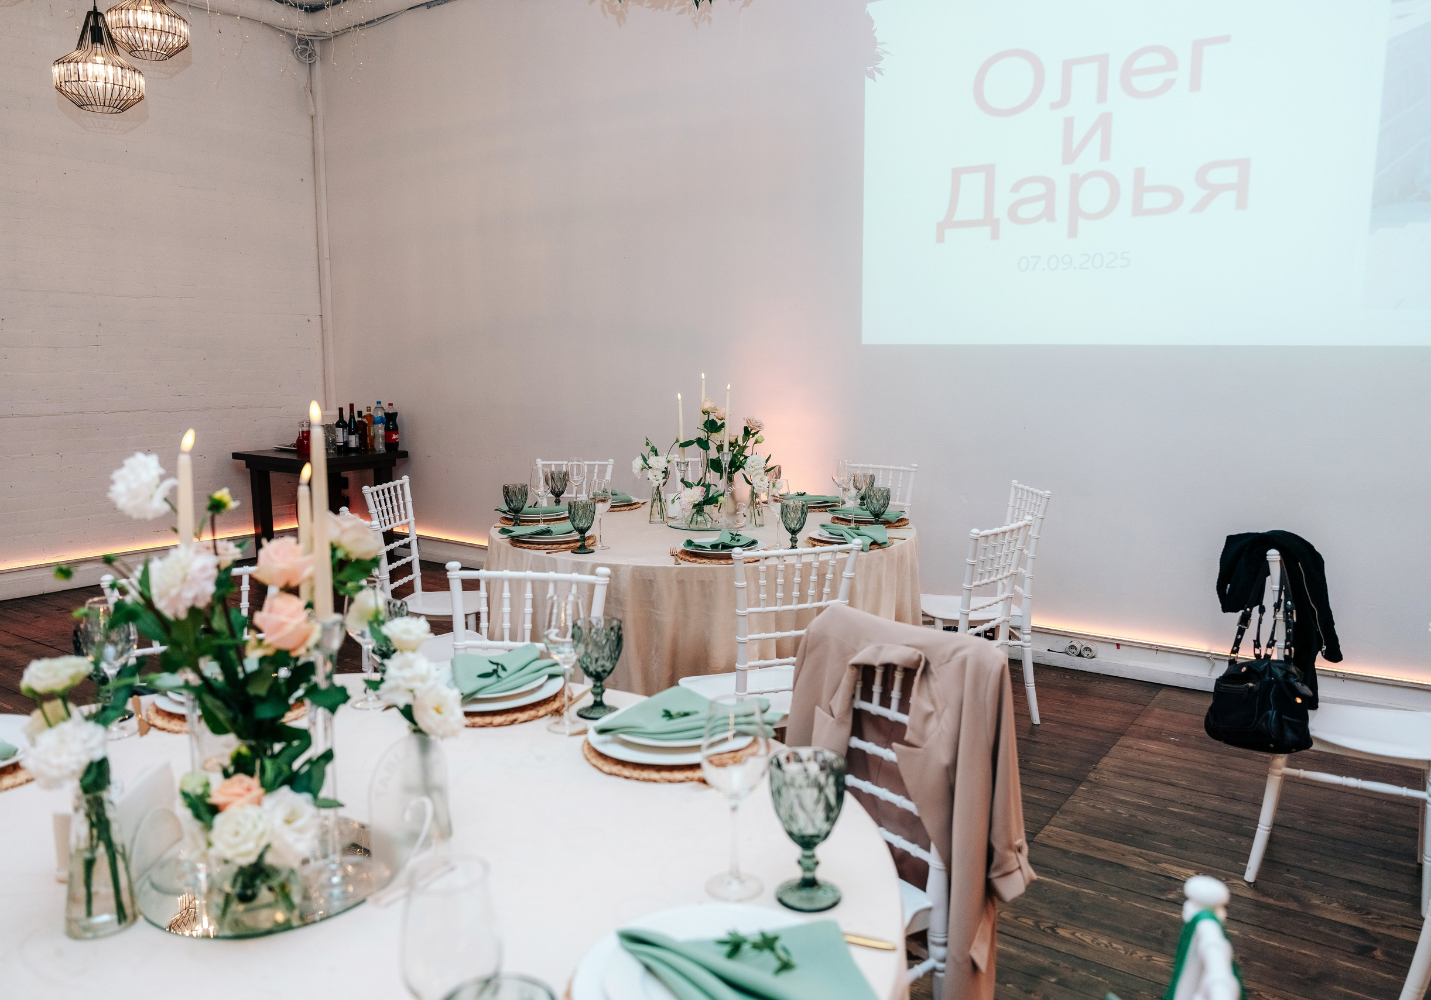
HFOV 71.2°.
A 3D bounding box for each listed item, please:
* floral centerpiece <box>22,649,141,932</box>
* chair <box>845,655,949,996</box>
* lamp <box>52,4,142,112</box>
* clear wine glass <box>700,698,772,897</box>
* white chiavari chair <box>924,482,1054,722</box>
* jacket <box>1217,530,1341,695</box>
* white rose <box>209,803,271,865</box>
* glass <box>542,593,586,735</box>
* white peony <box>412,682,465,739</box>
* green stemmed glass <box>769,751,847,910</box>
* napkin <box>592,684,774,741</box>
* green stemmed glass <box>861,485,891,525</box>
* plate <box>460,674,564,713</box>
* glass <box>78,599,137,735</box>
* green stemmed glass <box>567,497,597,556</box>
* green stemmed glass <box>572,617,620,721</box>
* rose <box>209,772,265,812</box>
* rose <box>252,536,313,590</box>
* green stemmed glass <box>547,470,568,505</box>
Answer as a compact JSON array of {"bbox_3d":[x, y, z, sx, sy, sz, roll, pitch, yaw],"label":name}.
[{"bbox_3d":[-0.733,0.339,1.164,0.118,0.310,0.110,-5,10,-33],"label":"floral centerpiece"},{"bbox_3d":[0.156,0.696,1.775,0.450,0.920,0.400,-6,11,-38],"label":"chair"},{"bbox_3d":[-2.218,-1.588,3.602,0.290,0.350,0.290,1,8,0],"label":"lamp"},{"bbox_3d":[0.025,0.361,1.221,0.084,0.242,0.084,1,8,0],"label":"clear wine glass"},{"bbox_3d":[1.050,0.396,4.020,0.440,0.920,0.400,0,8,-3],"label":"white chiavari chair"},{"bbox_3d":[1.540,0.322,2.730,0.310,0.470,0.410,4,9,28],"label":"jacket"},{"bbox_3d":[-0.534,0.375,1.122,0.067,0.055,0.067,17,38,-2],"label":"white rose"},{"bbox_3d":[-0.260,0.285,1.750,0.075,0.233,0.075,1,8,0],"label":"glass"},{"bbox_3d":[-0.364,0.277,1.315,0.070,0.068,0.058,-2,9,-16],"label":"white peony"},{"bbox_3d":[0.114,0.402,1.215,0.087,0.171,0.087,0,8,0],"label":"green stemmed glass"},{"bbox_3d":[-0.040,0.374,1.734,0.310,0.045,0.285,-7,11,-41],"label":"napkin"},{"bbox_3d":[0.594,0.043,3.662,0.090,0.170,0.090,1,8,0],"label":"green stemmed glass"},{"bbox_3d":[-0.428,0.357,1.877,0.275,0.023,0.275,1,8,0],"label":"plate"},{"bbox_3d":[-1.062,0.295,1.759,0.078,0.228,0.078,-5,9,-32],"label":"glass"},{"bbox_3d":[-0.456,0.092,3.406,0.087,0.171,0.087,0,8,0],"label":"green stemmed glass"},{"bbox_3d":[-0.210,0.297,1.782,0.088,0.170,0.088,0,8,0],"label":"green stemmed glass"},{"bbox_3d":[-0.568,0.350,1.184,0.066,0.052,0.064,-4,9,-26],"label":"rose"},{"bbox_3d":[-0.511,0.075,1.181,0.070,0.060,0.068,-4,9,-24],"label":"rose"},{"bbox_3d":[-0.666,-0.037,4.239,0.088,0.170,0.088,0,8,0],"label":"green stemmed glass"}]

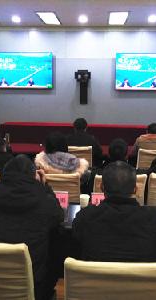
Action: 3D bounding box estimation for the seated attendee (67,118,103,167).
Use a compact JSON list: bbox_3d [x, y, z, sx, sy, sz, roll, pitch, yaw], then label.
[{"bbox_3d":[0.095,0.179,4.374,0.520,1.300,0.750,1,10,4],"label":"seated attendee"}]

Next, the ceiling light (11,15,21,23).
[{"bbox_3d":[-1.555,-3.236,7.142,0.200,0.070,0.200,2,11,4],"label":"ceiling light"}]

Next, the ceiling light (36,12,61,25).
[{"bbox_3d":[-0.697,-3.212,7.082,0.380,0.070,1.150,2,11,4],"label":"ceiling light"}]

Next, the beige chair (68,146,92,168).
[{"bbox_3d":[-0.008,0.377,4.259,0.480,0.950,0.570,1,10,4],"label":"beige chair"}]

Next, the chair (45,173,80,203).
[{"bbox_3d":[-0.193,0.597,2.593,0.460,0.930,0.560,2,10,4],"label":"chair"}]

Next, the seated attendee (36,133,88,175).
[{"bbox_3d":[-0.118,0.447,2.961,0.520,1.270,0.750,1,10,4],"label":"seated attendee"}]

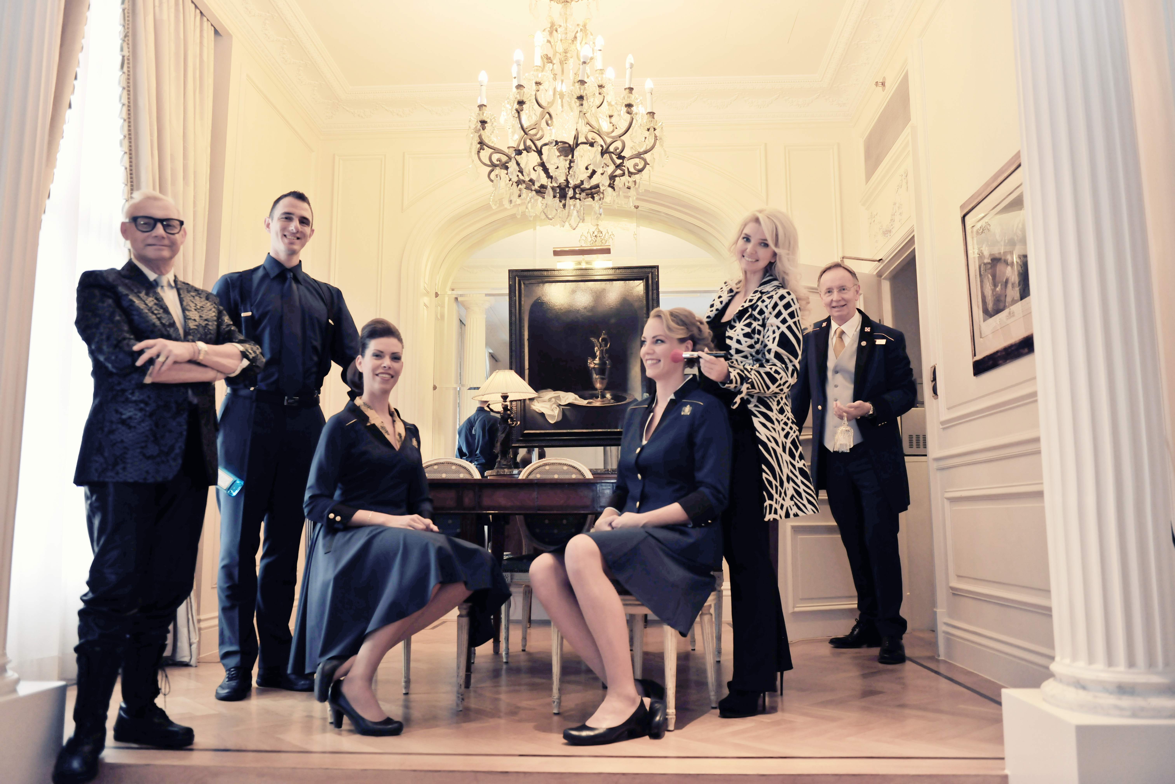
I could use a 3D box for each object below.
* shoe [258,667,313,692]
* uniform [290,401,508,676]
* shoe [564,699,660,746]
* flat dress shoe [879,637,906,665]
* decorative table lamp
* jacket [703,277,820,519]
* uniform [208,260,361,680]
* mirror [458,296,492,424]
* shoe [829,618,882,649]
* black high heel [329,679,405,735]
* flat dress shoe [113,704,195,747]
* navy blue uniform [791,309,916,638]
[{"bbox_3d":[-1.109,1.057,3.473,0.305,0.120,0.110,-4,-9,25],"label":"shoe"},{"bbox_3d":[-0.647,0.480,3.079,0.520,0.920,0.700,7,-10,-42],"label":"uniform"},{"bbox_3d":[0.053,0.940,2.639,0.255,0.110,0.088,3,-9,-21],"label":"shoe"},{"bbox_3d":[1.391,1.154,4.171,0.110,0.120,0.300,-3,-9,22],"label":"flat dress shoe"},{"bbox_3d":[-0.496,0.167,5.518,0.395,0.608,0.395,-1,-8,3],"label":"decorative table lamp"},{"bbox_3d":[0.606,0.010,3.203,0.380,0.867,0.450,6,-10,-38],"label":"jacket"},{"bbox_3d":[-1.153,0.244,3.441,0.540,1.575,0.340,4,-9,-29],"label":"uniform"},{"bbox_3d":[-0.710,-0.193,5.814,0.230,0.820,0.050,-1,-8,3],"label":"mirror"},{"bbox_3d":[1.373,1.212,4.614,0.300,0.125,0.110,1,-8,-9],"label":"shoe"},{"bbox_3d":[-0.684,0.975,2.828,0.235,0.150,0.085,-3,-8,19],"label":"black high heel"},{"bbox_3d":[-1.290,0.981,2.716,0.265,0.120,0.105,-3,-8,19],"label":"flat dress shoe"},{"bbox_3d":[1.266,0.361,4.305,0.560,1.540,0.370,-5,-9,32],"label":"navy blue uniform"}]

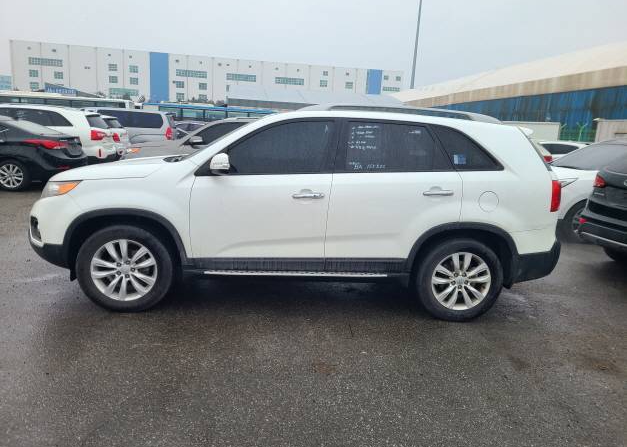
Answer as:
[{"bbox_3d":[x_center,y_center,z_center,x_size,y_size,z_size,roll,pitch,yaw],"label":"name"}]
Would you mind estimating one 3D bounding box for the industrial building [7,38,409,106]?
[{"bbox_3d":[-34.574,-47.505,177.432,126.937,23.500,40.000,1,11,-11],"label":"industrial building"}]

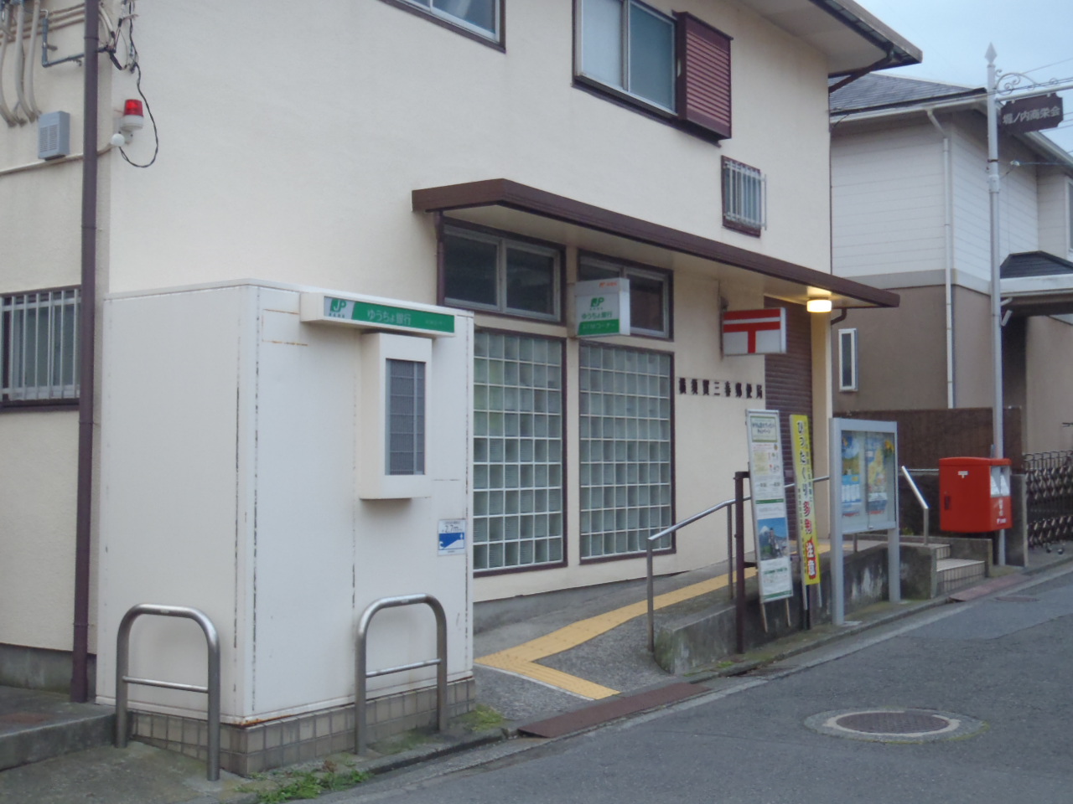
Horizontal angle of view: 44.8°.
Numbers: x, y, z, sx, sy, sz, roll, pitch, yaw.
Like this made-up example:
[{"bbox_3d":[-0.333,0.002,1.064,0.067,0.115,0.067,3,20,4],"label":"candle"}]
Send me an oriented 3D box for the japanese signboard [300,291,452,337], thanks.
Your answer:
[{"bbox_3d":[-0.835,-0.464,7.073,0.160,0.150,1.075,-2,-3,35],"label":"japanese signboard"}]

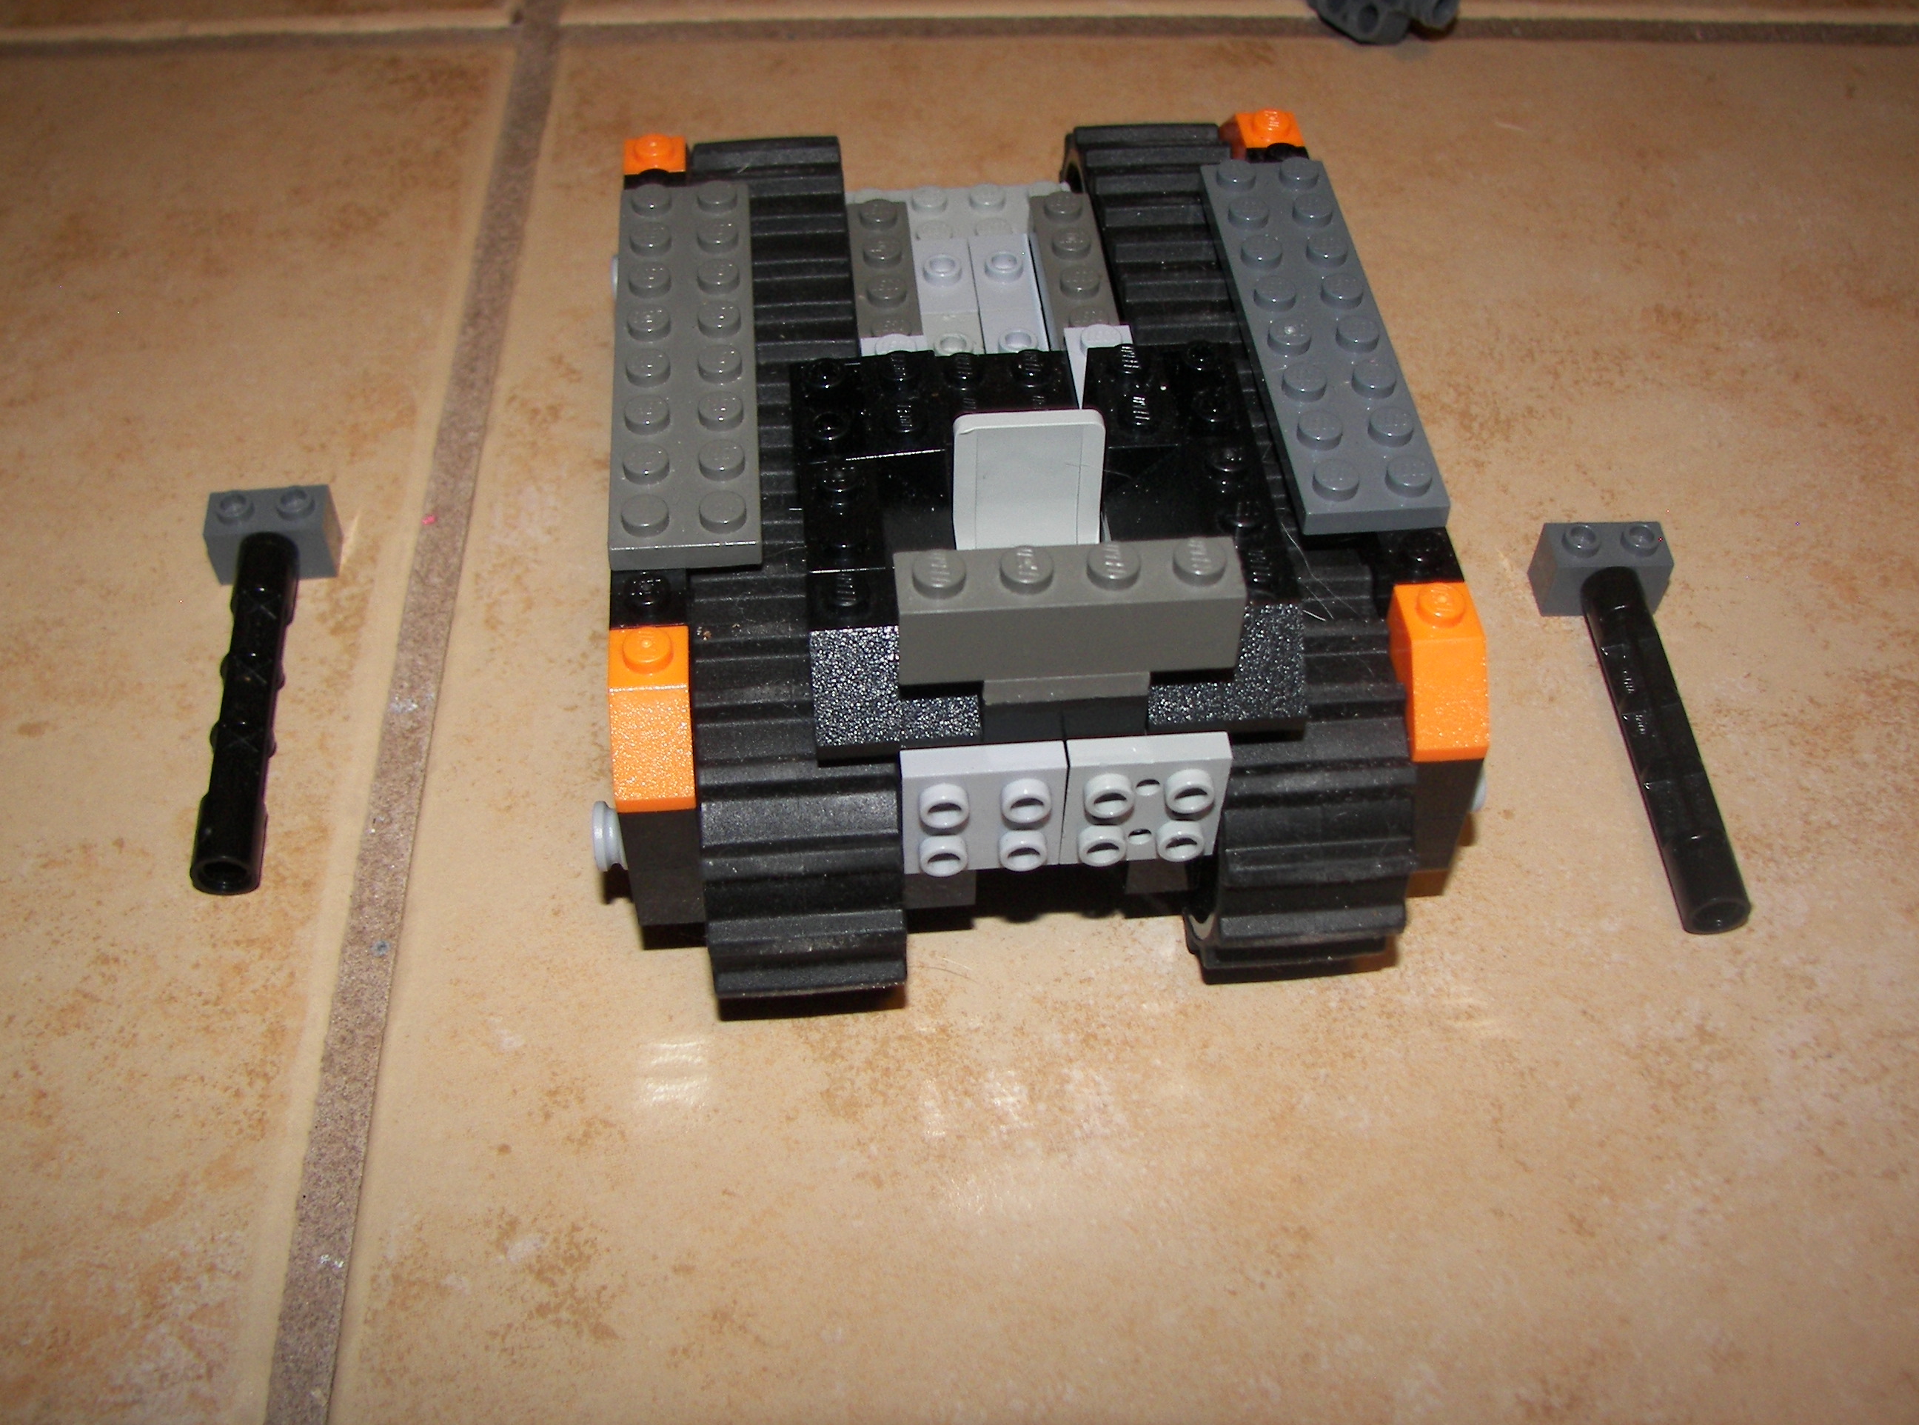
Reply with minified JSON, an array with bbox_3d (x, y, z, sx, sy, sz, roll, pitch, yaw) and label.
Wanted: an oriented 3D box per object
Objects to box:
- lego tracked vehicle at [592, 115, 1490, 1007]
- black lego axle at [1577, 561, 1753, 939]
[{"bbox_3d":[0.004,-0.031,0.243,0.093,0.067,0.130,-3,48,-4],"label":"lego tracked vehicle"},{"bbox_3d":[0.088,0.004,0.251,0.008,0.008,0.054,0,48,-2],"label":"black lego axle"}]

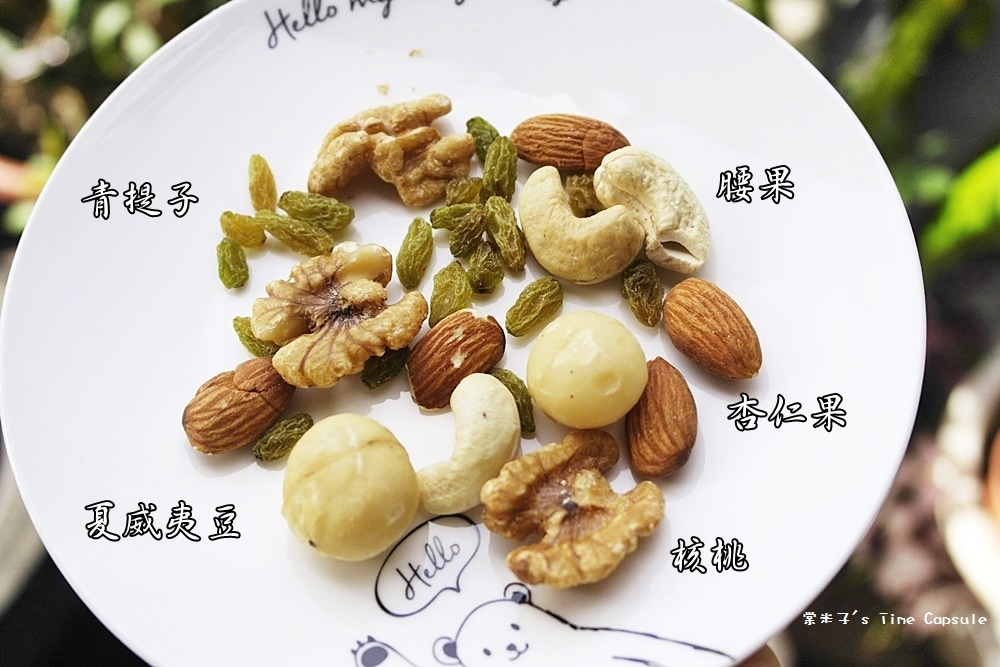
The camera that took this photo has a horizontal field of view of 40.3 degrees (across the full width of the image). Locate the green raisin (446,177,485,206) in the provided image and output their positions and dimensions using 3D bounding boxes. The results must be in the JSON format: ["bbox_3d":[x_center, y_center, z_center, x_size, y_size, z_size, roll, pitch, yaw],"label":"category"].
[{"bbox_3d":[-0.005,-0.025,0.244,0.010,0.006,0.007,-3,63,3],"label":"green raisin"}]

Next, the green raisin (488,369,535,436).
[{"bbox_3d":[0.002,0.012,0.247,0.005,0.004,0.014,-23,63,-8],"label":"green raisin"}]

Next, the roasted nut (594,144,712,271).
[{"bbox_3d":[0.027,-0.022,0.237,0.013,0.012,0.028,-33,65,-12],"label":"roasted nut"}]

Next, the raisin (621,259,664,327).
[{"bbox_3d":[0.024,-0.007,0.233,0.007,0.006,0.013,5,63,7],"label":"raisin"}]

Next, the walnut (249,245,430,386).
[{"bbox_3d":[-0.029,-0.004,0.245,0.032,0.013,0.026,-19,63,-6],"label":"walnut"}]

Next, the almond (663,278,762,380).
[{"bbox_3d":[0.035,0.000,0.227,0.011,0.009,0.021,-25,64,-9],"label":"almond"}]

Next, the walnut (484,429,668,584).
[{"bbox_3d":[0.012,0.029,0.232,0.030,0.014,0.024,-27,64,-10],"label":"walnut"}]

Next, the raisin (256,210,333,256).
[{"bbox_3d":[-0.039,-0.019,0.260,0.017,0.005,0.006,26,67,16],"label":"raisin"}]

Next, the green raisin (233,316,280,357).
[{"bbox_3d":[-0.042,0.001,0.234,0.013,0.006,0.005,39,72,21],"label":"green raisin"}]

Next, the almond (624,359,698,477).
[{"bbox_3d":[0.029,0.015,0.242,0.013,0.008,0.023,0,63,4],"label":"almond"}]

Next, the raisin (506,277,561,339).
[{"bbox_3d":[0.006,-0.005,0.249,0.007,0.006,0.014,35,70,19],"label":"raisin"}]

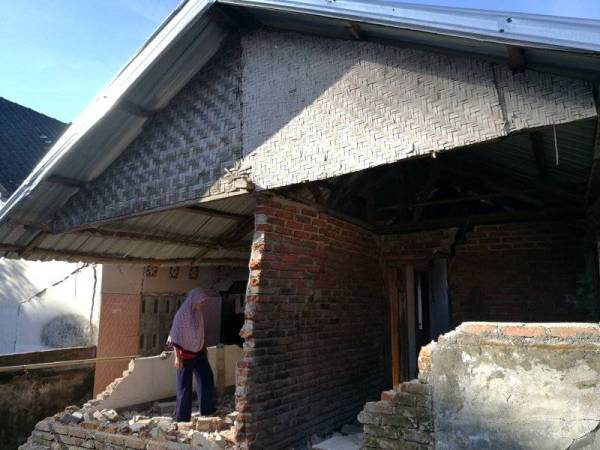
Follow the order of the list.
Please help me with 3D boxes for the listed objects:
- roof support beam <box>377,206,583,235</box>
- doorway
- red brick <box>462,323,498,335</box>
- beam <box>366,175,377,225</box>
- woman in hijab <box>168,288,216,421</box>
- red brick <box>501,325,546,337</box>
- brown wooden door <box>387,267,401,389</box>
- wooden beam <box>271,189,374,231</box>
[{"bbox_3d":[1.854,-0.041,5.136,2.138,0.110,0.100,-8,-12,33],"label":"roof support beam"},{"bbox_3d":[1.345,1.304,5.239,0.705,1.851,0.120,-8,-12,33],"label":"doorway"},{"bbox_3d":[1.086,0.624,2.785,0.186,0.054,0.100,-8,-12,33],"label":"red brick"},{"bbox_3d":[0.880,-0.330,5.790,0.114,0.655,0.090,-8,-12,33],"label":"beam"},{"bbox_3d":[-1.292,1.536,5.628,0.400,1.530,0.450,-6,-11,24],"label":"woman in hijab"},{"bbox_3d":[1.279,0.603,2.659,0.223,0.060,0.100,-8,-12,33],"label":"red brick"},{"bbox_3d":[1.113,1.370,5.372,0.115,1.778,0.100,-8,-12,33],"label":"brown wooden door"},{"bbox_3d":[0.290,-0.117,4.578,0.080,0.080,1.942,-8,-12,33],"label":"wooden beam"}]

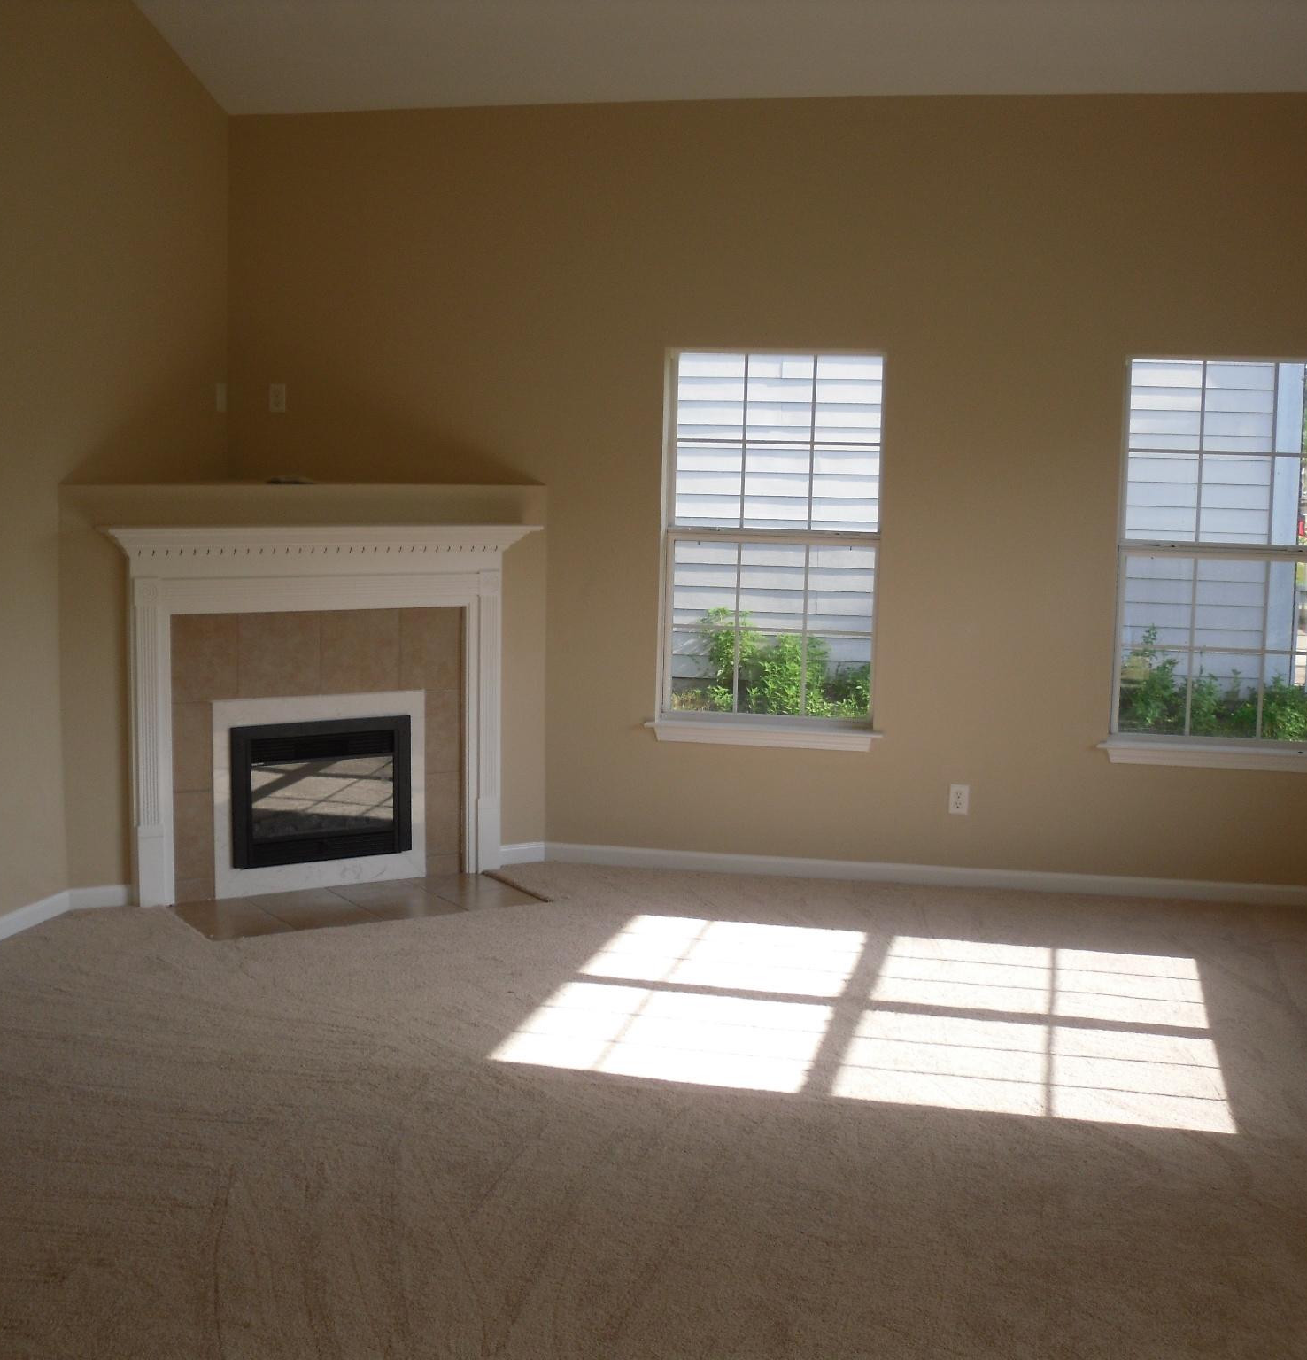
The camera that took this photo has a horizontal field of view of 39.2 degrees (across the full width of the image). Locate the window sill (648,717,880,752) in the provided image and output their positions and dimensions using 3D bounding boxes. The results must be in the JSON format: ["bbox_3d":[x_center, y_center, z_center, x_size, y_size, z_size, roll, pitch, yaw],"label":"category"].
[{"bbox_3d":[0.444,0.228,7.444,0.973,0.084,0.115,2,7,12],"label":"window sill"}]

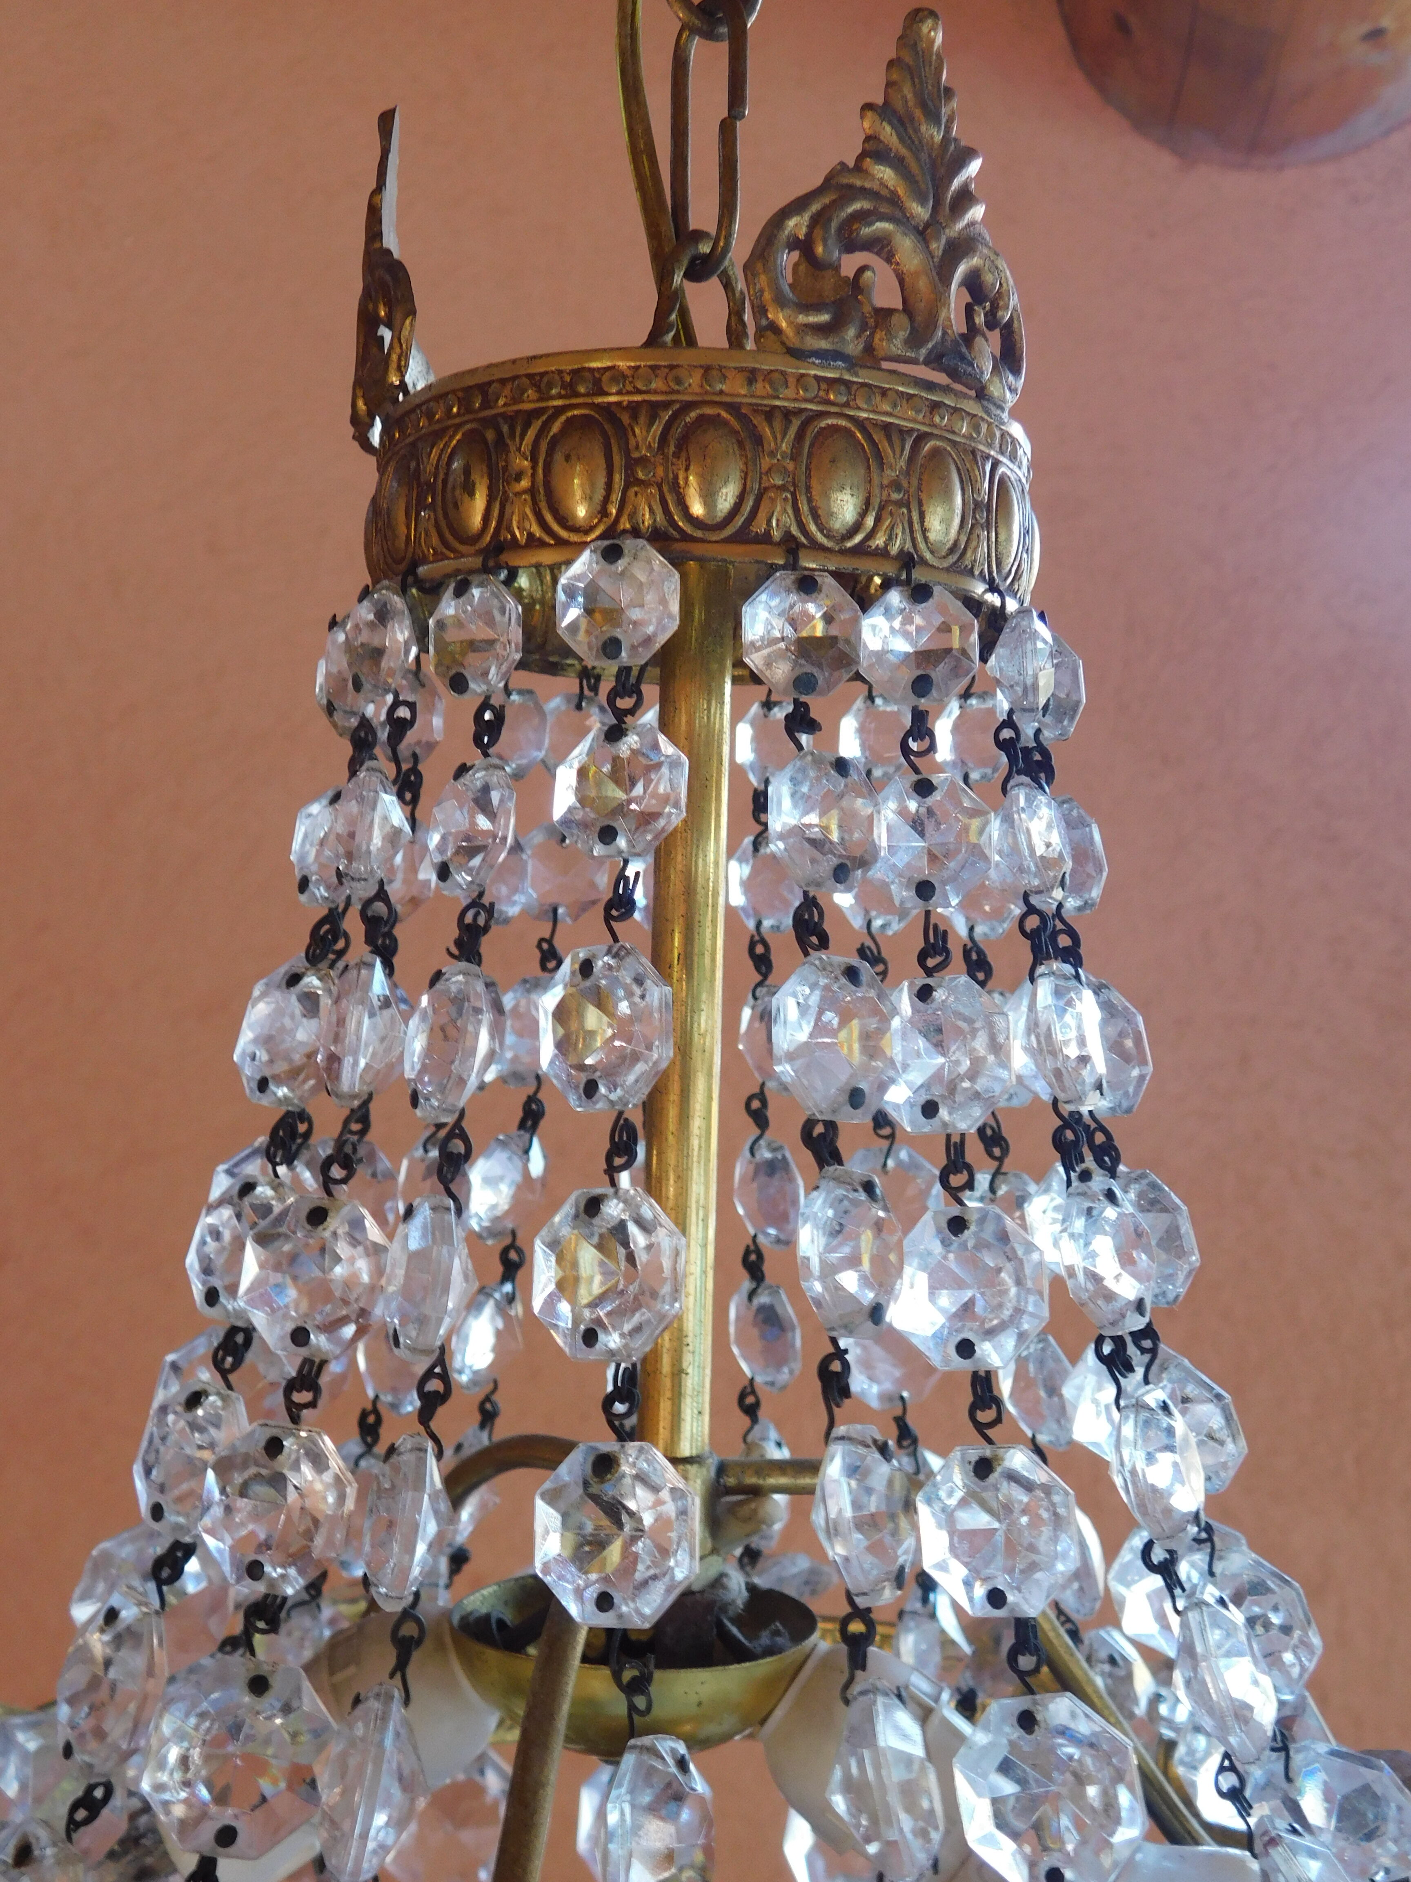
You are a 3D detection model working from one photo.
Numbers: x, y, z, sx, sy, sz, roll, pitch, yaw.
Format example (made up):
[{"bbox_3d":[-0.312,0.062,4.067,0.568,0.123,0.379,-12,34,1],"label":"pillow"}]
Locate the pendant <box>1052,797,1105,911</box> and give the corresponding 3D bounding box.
[{"bbox_3d":[0.046,-0.011,0.256,0.007,0.015,0.015,-4,-4,-41],"label":"pendant"}]

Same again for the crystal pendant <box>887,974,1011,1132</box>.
[{"bbox_3d":[0.027,0.013,0.220,0.009,0.017,0.017,4,-11,-39],"label":"crystal pendant"}]

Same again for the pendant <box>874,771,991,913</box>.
[{"bbox_3d":[0.026,-0.011,0.225,0.015,0.015,0.007,-3,-7,19],"label":"pendant"}]

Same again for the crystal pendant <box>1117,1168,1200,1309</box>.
[{"bbox_3d":[0.057,0.039,0.257,0.009,0.018,0.018,-9,-4,-36],"label":"crystal pendant"}]

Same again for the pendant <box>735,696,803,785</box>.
[{"bbox_3d":[0.012,-0.033,0.326,0.015,0.015,0.007,2,6,24],"label":"pendant"}]

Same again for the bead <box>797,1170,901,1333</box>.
[{"bbox_3d":[0.016,0.034,0.214,0.009,0.019,0.018,-12,-15,40],"label":"bead"}]

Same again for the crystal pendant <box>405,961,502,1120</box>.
[{"bbox_3d":[-0.029,0.011,0.225,0.009,0.018,0.018,12,-5,-35],"label":"crystal pendant"}]

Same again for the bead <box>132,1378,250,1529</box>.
[{"bbox_3d":[-0.063,0.064,0.242,0.018,0.018,0.009,9,-10,40],"label":"bead"}]

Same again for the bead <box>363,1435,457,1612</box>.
[{"bbox_3d":[-0.032,0.063,0.212,0.010,0.018,0.018,8,-13,-9],"label":"bead"}]

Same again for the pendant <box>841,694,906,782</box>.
[{"bbox_3d":[0.028,-0.033,0.318,0.015,0.015,0.007,4,7,35],"label":"pendant"}]

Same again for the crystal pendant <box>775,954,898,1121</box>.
[{"bbox_3d":[0.014,0.011,0.219,0.017,0.018,0.010,10,-16,-43],"label":"crystal pendant"}]

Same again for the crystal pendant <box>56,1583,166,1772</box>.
[{"bbox_3d":[-0.071,0.088,0.234,0.020,0.020,0.009,-9,-31,39],"label":"crystal pendant"}]

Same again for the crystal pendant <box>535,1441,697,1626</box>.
[{"bbox_3d":[-0.009,0.062,0.203,0.018,0.018,0.010,-7,-15,24],"label":"crystal pendant"}]

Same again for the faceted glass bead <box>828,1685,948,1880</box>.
[{"bbox_3d":[0.018,0.086,0.199,0.011,0.020,0.020,-11,-13,3],"label":"faceted glass bead"}]

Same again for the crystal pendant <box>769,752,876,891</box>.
[{"bbox_3d":[0.013,-0.013,0.219,0.015,0.015,0.007,6,-9,-36],"label":"crystal pendant"}]

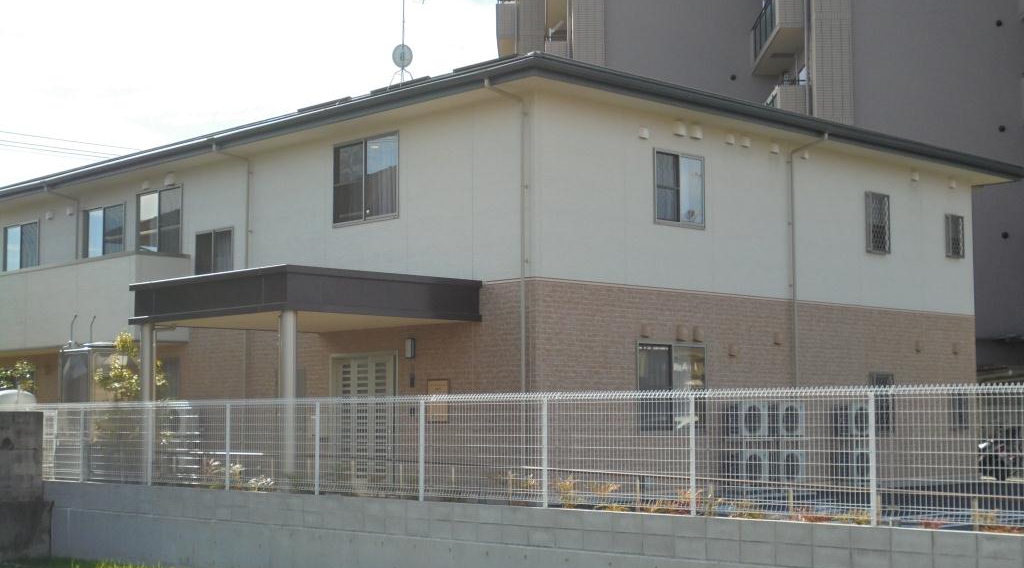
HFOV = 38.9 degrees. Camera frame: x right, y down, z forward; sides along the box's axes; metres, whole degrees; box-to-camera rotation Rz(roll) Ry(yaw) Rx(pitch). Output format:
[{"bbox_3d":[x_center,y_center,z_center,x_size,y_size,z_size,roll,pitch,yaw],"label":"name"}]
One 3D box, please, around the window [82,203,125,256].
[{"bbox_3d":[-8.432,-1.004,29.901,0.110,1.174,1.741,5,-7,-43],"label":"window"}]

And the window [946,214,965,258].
[{"bbox_3d":[8.534,-0.921,27.864,0.560,0.840,0.140,5,-7,-43],"label":"window"}]

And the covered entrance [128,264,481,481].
[{"bbox_3d":[-3.086,1.560,21.502,3.512,3.193,4.110,5,-7,-43],"label":"covered entrance"}]

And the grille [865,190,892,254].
[{"bbox_3d":[6.586,-1.101,26.067,0.600,1.100,0.140,5,-7,-43],"label":"grille"}]

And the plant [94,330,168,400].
[{"bbox_3d":[-6.183,2.010,23.400,1.100,2.450,1.150,5,-7,-43],"label":"plant"}]

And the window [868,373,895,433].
[{"bbox_3d":[6.586,2.131,25.765,0.580,1.070,0.140,5,-7,-43],"label":"window"}]

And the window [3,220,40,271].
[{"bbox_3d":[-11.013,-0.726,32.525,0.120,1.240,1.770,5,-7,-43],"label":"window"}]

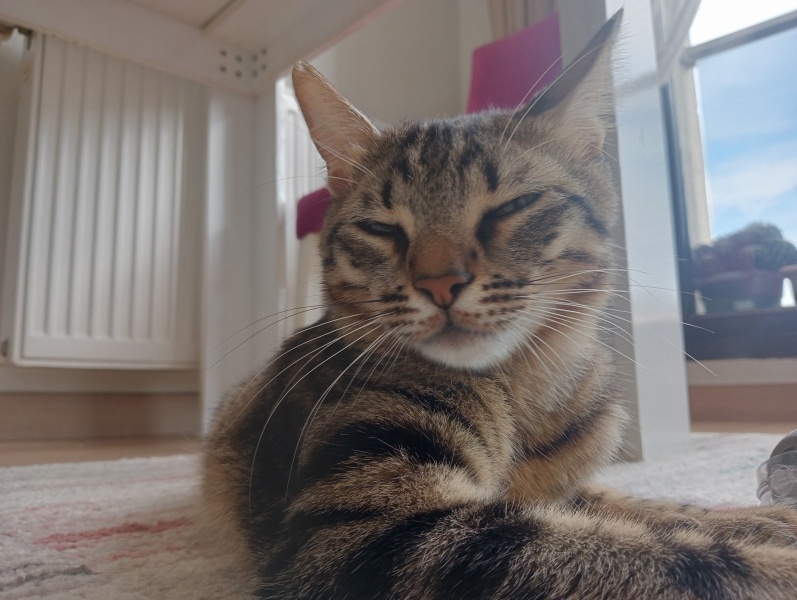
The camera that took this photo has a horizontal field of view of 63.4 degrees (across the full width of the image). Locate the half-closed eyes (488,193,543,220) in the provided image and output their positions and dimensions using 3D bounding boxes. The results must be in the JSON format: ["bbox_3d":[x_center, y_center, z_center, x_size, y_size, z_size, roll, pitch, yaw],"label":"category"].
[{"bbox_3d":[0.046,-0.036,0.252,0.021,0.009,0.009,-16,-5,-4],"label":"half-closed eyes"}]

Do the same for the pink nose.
[{"bbox_3d":[0.015,-0.003,0.227,0.019,0.012,0.011,-8,-4,12],"label":"pink nose"}]

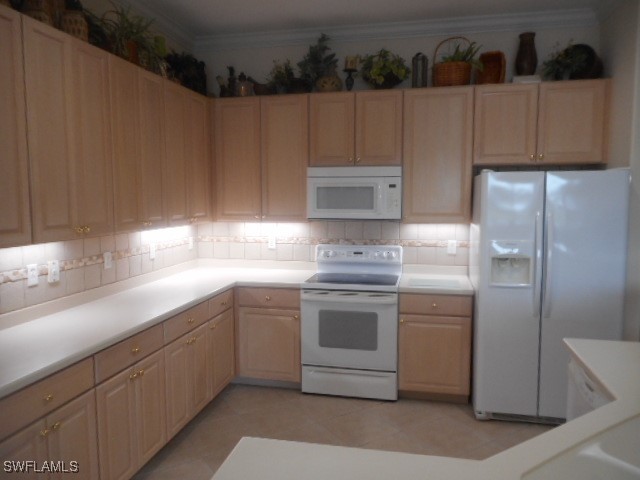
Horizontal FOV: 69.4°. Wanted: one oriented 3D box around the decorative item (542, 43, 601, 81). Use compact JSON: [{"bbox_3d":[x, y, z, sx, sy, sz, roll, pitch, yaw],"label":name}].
[{"bbox_3d":[1.915,-1.328,3.518,0.415,0.299,0.230,1,6,12],"label":"decorative item"}]

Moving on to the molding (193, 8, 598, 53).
[{"bbox_3d":[0.474,-1.750,3.886,3.430,0.100,0.110,1,6,12],"label":"molding"}]

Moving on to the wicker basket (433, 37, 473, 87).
[{"bbox_3d":[1.057,-1.412,3.705,0.302,0.428,0.260,1,4,11],"label":"wicker basket"}]

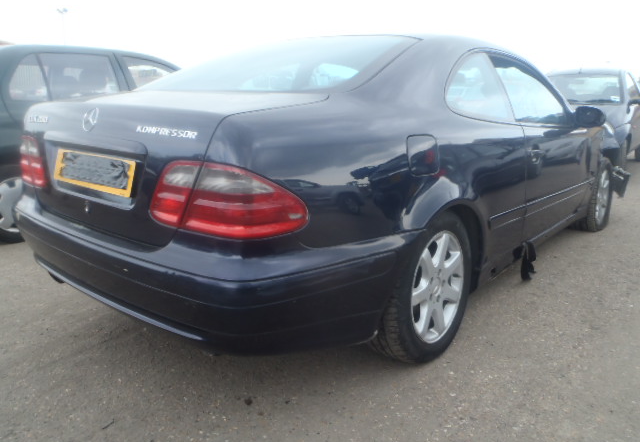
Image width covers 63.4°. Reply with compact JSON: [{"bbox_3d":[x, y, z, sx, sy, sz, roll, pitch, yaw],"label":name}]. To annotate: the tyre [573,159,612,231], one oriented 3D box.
[{"bbox_3d":[2.139,-0.192,4.094,0.205,0.630,0.630,11,16,37],"label":"tyre"}]

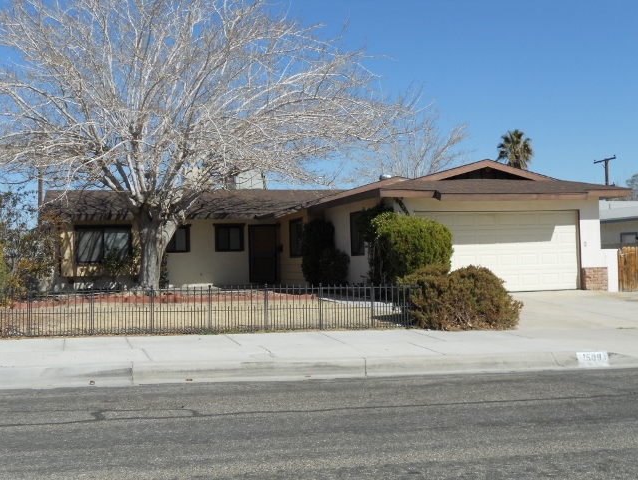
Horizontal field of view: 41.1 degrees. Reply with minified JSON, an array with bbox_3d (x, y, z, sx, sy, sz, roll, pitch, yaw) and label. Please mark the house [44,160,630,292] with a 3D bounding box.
[{"bbox_3d":[-1.217,-0.224,28.120,15.300,3.700,15.800,-1,-1,-17],"label":"house"}]

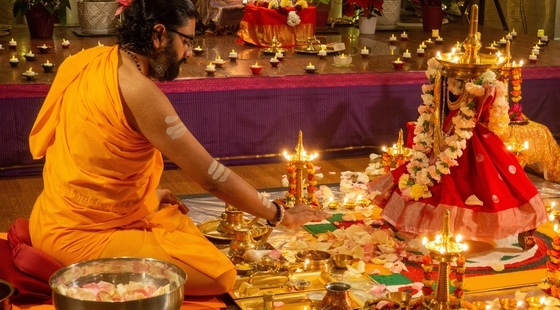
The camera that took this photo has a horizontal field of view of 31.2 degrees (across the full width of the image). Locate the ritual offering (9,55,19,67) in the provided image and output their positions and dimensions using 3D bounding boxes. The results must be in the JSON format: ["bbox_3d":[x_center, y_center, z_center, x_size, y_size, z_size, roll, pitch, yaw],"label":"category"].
[{"bbox_3d":[-1.363,-0.481,5.142,0.050,0.058,0.055,0,12,0],"label":"ritual offering"}]

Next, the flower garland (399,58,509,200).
[{"bbox_3d":[0.592,-0.090,3.420,0.330,0.450,0.210,-6,14,-27],"label":"flower garland"}]

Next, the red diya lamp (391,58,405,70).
[{"bbox_3d":[0.583,-0.451,4.921,0.064,0.056,0.064,0,12,0],"label":"red diya lamp"}]

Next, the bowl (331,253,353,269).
[{"bbox_3d":[0.189,0.327,3.069,0.060,0.033,0.060,0,12,0],"label":"bowl"}]

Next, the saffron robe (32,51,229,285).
[{"bbox_3d":[-0.475,0.014,3.060,0.520,0.670,0.600,-6,13,-26],"label":"saffron robe"}]

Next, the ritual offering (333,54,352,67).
[{"bbox_3d":[0.302,-0.461,4.827,0.100,0.058,0.100,1,12,0],"label":"ritual offering"}]

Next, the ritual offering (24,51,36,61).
[{"bbox_3d":[-1.251,-0.500,5.049,0.064,0.048,0.060,0,12,0],"label":"ritual offering"}]

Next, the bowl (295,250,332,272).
[{"bbox_3d":[0.103,0.322,3.054,0.108,0.045,0.108,0,12,0],"label":"bowl"}]

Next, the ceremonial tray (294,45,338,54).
[{"bbox_3d":[0.195,-0.571,5.421,0.255,0.024,0.255,1,12,0],"label":"ceremonial tray"}]

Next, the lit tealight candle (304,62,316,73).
[{"bbox_3d":[0.139,-0.397,4.544,0.055,0.045,0.055,1,12,0],"label":"lit tealight candle"}]

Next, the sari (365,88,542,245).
[{"bbox_3d":[0.624,-0.015,3.547,0.580,0.440,0.560,-6,14,-27],"label":"sari"}]

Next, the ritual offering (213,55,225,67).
[{"bbox_3d":[-0.305,-0.470,5.045,0.066,0.058,0.066,0,12,0],"label":"ritual offering"}]

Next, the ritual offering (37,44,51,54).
[{"bbox_3d":[-1.264,-0.574,5.401,0.074,0.043,0.066,0,12,0],"label":"ritual offering"}]

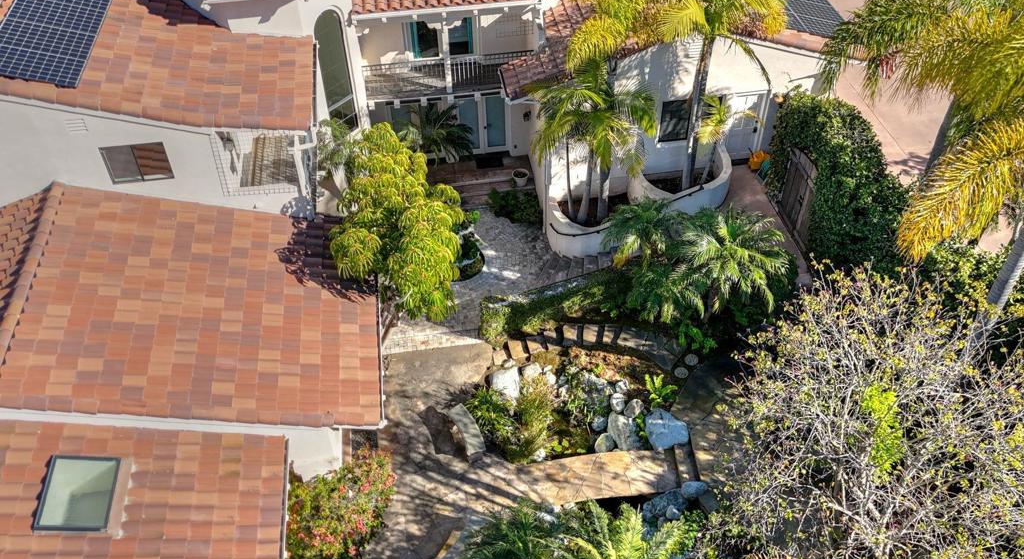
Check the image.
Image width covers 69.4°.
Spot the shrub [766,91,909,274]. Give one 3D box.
[{"bbox_3d":[7.794,-2.670,18.124,2.100,2.600,5.600,-1,38,0],"label":"shrub"}]

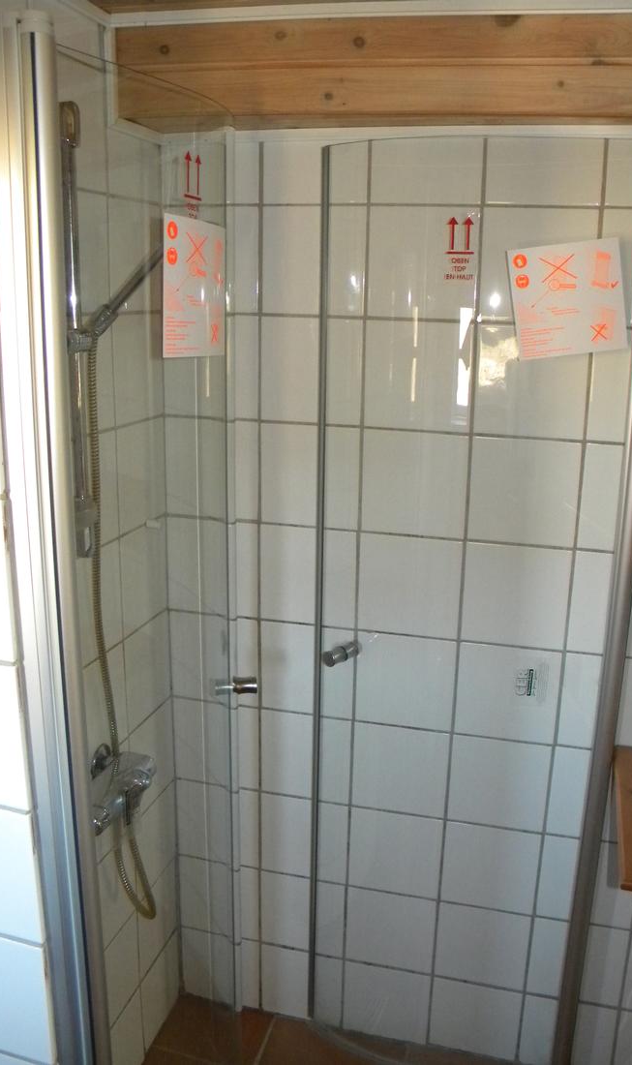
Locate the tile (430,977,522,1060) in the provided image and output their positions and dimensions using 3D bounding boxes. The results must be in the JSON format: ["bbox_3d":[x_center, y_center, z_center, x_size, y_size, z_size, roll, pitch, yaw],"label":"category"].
[{"bbox_3d":[0.348,1.056,1.877,0.196,0.182,0.010,5,15,13],"label":"tile"}]

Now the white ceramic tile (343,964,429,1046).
[{"bbox_3d":[0.160,1.054,1.934,0.197,0.197,0.012,5,15,13],"label":"white ceramic tile"}]

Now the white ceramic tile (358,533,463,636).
[{"bbox_3d":[0.181,0.103,1.672,0.196,0.196,0.010,5,16,13],"label":"white ceramic tile"}]

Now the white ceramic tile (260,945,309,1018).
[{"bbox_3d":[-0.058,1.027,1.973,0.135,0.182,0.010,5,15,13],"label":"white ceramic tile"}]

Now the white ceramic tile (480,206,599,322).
[{"bbox_3d":[0.382,-0.458,1.472,0.196,0.196,0.010,5,16,13],"label":"white ceramic tile"}]

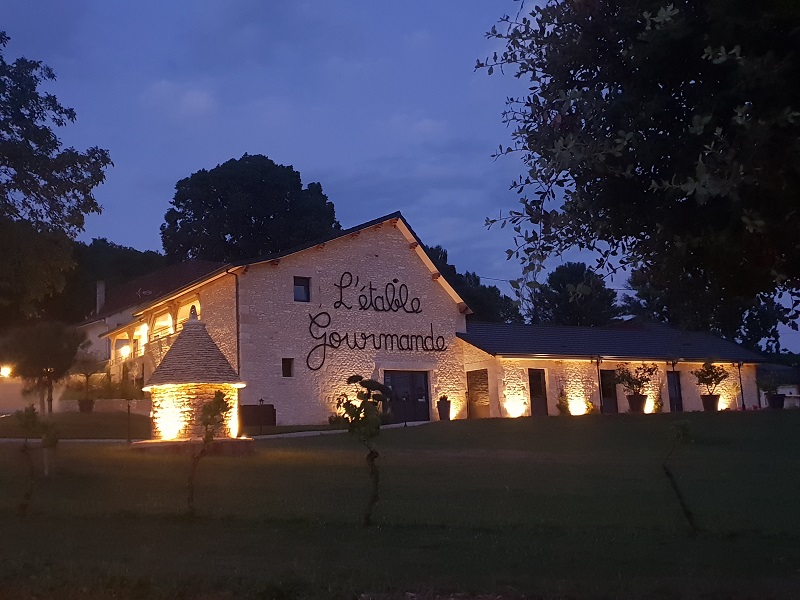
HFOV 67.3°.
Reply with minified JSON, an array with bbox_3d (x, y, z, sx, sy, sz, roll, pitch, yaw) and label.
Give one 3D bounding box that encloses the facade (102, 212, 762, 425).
[{"bbox_3d":[2.533,2.431,37.846,31.600,9.550,21.200,4,-11,-31],"label":"facade"}]

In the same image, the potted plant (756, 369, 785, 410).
[{"bbox_3d":[20.245,4.936,32.813,1.495,2.097,1.500,-2,-10,0],"label":"potted plant"}]

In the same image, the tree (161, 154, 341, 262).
[{"bbox_3d":[-13.770,-1.879,55.170,16.880,24.299,16.000,-2,-10,0],"label":"tree"}]

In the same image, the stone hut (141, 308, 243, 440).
[{"bbox_3d":[-6.245,2.189,18.127,3.080,3.917,3.050,-2,-10,0],"label":"stone hut"}]

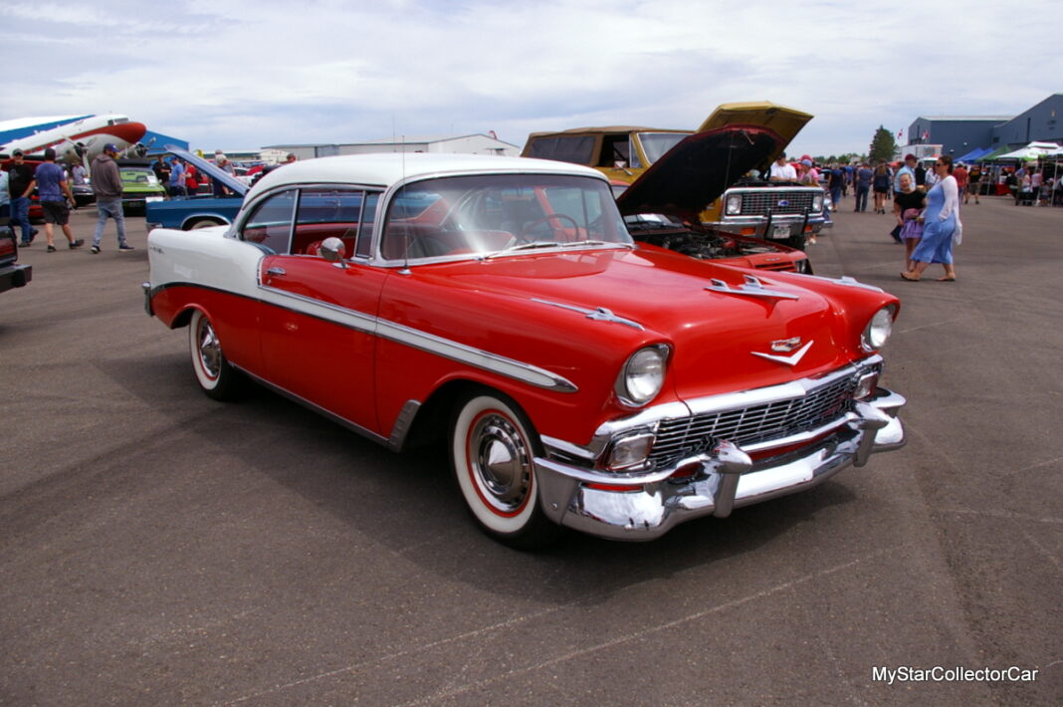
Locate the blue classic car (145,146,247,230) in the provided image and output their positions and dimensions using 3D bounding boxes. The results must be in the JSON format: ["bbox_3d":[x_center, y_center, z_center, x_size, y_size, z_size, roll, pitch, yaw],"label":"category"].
[{"bbox_3d":[-3.710,-2.635,13.767,5.150,1.760,1.920,-4,14,-18],"label":"blue classic car"}]

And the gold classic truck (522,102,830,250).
[{"bbox_3d":[1.762,-2.327,11.378,2.000,2.260,4.700,-8,15,-33],"label":"gold classic truck"}]

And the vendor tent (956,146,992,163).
[{"bbox_3d":[28.580,-11.683,50.651,3.300,3.100,3.300,5,14,21],"label":"vendor tent"}]

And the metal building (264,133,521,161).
[{"bbox_3d":[-20.012,-26.522,108.912,33.500,5.700,17.500,10,16,36],"label":"metal building"}]

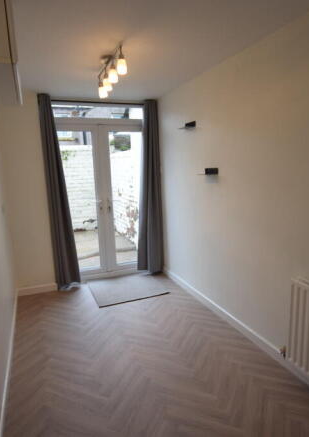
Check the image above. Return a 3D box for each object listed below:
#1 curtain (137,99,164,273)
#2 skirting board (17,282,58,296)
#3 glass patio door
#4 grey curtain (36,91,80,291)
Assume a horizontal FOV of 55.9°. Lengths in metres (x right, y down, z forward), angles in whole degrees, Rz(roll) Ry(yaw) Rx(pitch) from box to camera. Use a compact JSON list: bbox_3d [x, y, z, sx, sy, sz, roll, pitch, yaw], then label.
[{"bbox_3d":[-0.067,-0.354,3.826,0.333,2.245,0.127,-5,11,-22],"label":"curtain"},{"bbox_3d":[-1.401,0.870,3.526,0.459,0.087,0.019,-5,11,-22],"label":"skirting board"},{"bbox_3d":[-0.628,-0.196,3.743,1.140,1.983,0.067,-5,11,-22],"label":"glass patio door"},{"bbox_3d":[-1.086,-0.252,3.400,0.281,2.241,0.120,-5,11,-22],"label":"grey curtain"}]

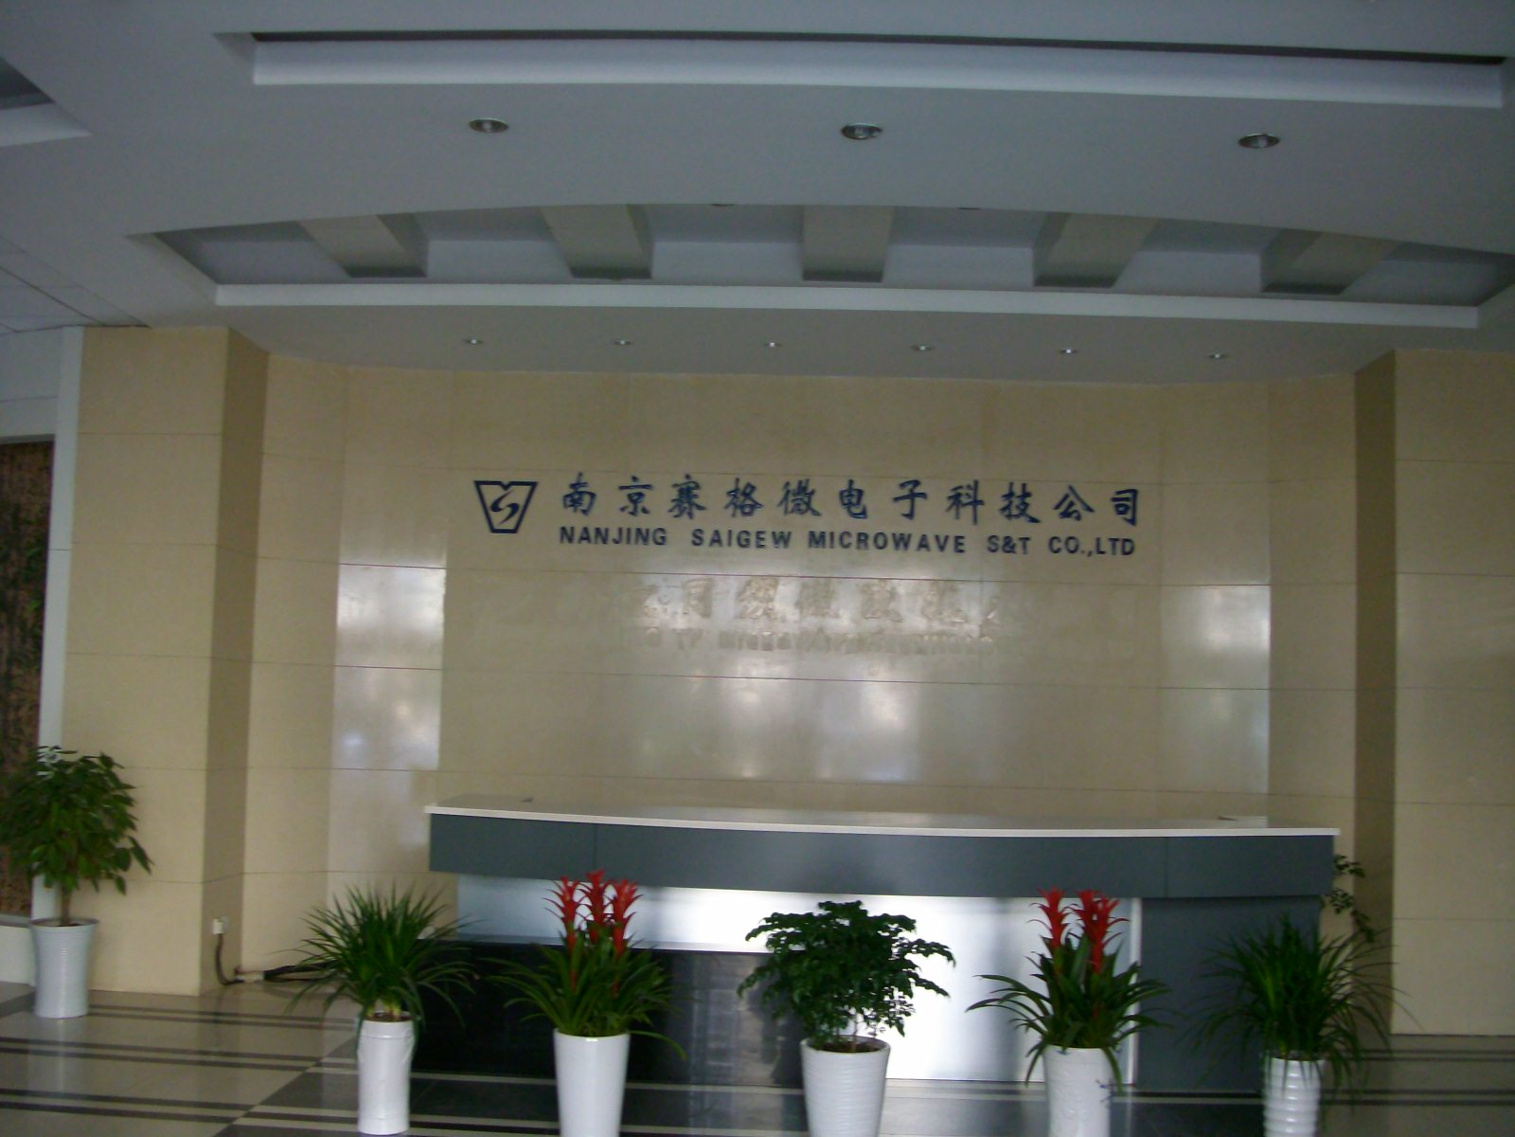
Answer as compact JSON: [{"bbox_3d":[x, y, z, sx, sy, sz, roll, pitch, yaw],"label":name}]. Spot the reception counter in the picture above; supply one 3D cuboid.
[{"bbox_3d":[0.526,1.666,6.598,4.000,1.140,1.220,1,-5,1],"label":"reception counter"}]

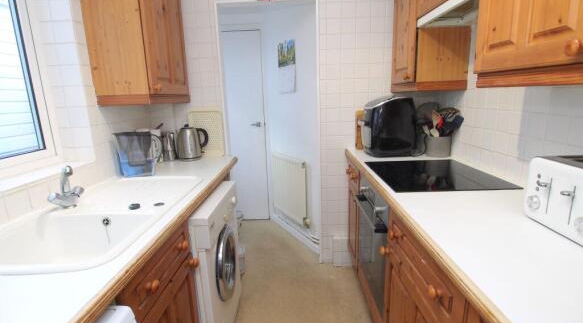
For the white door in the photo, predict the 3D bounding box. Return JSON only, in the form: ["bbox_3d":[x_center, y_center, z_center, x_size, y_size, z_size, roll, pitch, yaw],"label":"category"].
[{"bbox_3d":[-0.641,-0.315,3.179,0.740,1.957,0.045,-2,12,1],"label":"white door"}]

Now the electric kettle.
[{"bbox_3d":[-0.696,-0.133,2.131,0.208,0.234,0.160,-4,12,-8],"label":"electric kettle"}]

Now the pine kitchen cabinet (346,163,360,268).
[{"bbox_3d":[0.715,0.401,2.114,0.580,0.830,0.330,-2,12,1],"label":"pine kitchen cabinet"}]

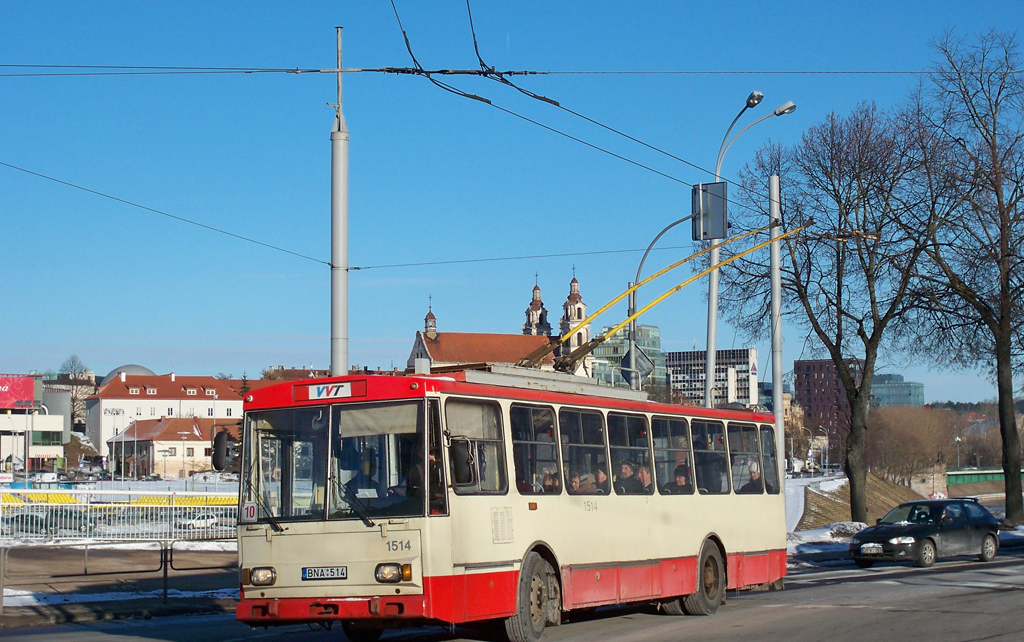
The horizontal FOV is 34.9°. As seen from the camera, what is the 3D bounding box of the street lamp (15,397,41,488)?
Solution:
[{"bbox_3d":[-44.543,12.666,149.581,2.300,10.700,0.700,1,-7,-11],"label":"street lamp"}]

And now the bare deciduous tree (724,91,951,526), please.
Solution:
[{"bbox_3d":[10.378,-0.321,52.357,6.900,13.600,6.900,-1,-6,0],"label":"bare deciduous tree"}]

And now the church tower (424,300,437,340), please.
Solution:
[{"bbox_3d":[-20.096,-0.627,402.664,2.400,10.500,2.400,3,-7,-30],"label":"church tower"}]

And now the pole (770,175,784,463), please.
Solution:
[{"bbox_3d":[6.749,1.156,41.124,0.260,9.800,0.260,-1,-6,0],"label":"pole"}]

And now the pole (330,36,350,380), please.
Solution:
[{"bbox_3d":[-3.080,-0.291,29.223,0.340,10.200,0.340,-1,-6,0],"label":"pole"}]

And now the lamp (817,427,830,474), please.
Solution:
[{"bbox_3d":[63.101,26.285,329.057,1.800,9.900,0.700,-1,-6,0],"label":"lamp"}]

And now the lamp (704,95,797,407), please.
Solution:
[{"bbox_3d":[5.418,0.108,37.737,1.900,11.100,1.200,-5,-8,35],"label":"lamp"}]

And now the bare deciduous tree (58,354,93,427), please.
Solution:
[{"bbox_3d":[-75.334,12.478,280.475,5.600,13.800,5.600,-1,-6,0],"label":"bare deciduous tree"}]

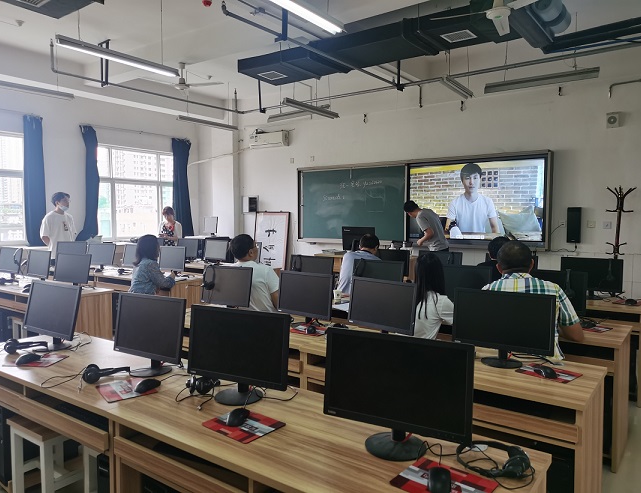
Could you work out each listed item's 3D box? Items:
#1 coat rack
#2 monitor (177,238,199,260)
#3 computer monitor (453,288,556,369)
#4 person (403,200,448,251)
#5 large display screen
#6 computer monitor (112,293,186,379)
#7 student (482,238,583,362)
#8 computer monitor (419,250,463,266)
[{"bbox_3d":[3.292,0.231,5.732,0.420,1.794,0.420,2,4,36],"label":"coat rack"},{"bbox_3d":[-2.166,0.087,8.402,0.500,0.365,0.200,2,4,35],"label":"monitor"},{"bbox_3d":[0.902,0.400,2.540,0.483,0.360,0.190,2,4,34],"label":"computer monitor"},{"bbox_3d":[1.391,0.233,6.829,0.700,1.680,0.500,1,4,24],"label":"person"},{"bbox_3d":[2.105,-0.587,7.122,2.020,1.230,0.100,2,4,36],"label":"large display screen"},{"bbox_3d":[-0.811,0.413,2.432,0.483,0.360,0.190,2,4,32],"label":"computer monitor"},{"bbox_3d":[1.263,0.637,3.115,0.560,1.340,0.720,2,4,30],"label":"student"},{"bbox_3d":[1.202,0.235,5.172,0.483,0.360,0.190,3,5,39],"label":"computer monitor"}]

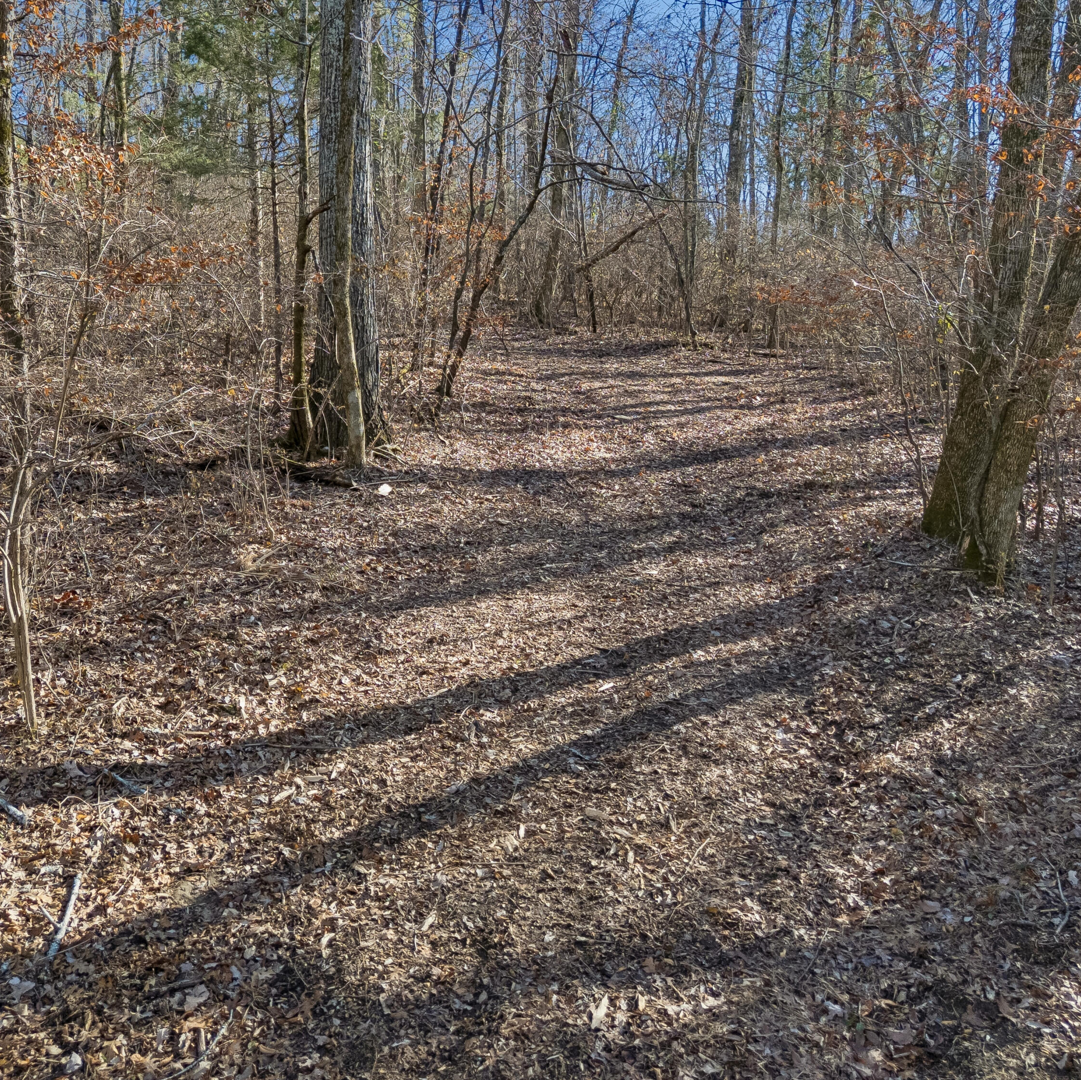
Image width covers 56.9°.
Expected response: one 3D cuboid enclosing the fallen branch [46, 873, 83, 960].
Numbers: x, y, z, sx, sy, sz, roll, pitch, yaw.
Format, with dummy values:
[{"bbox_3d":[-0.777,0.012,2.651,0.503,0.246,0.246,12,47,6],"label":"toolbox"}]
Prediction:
[{"bbox_3d":[-1.757,1.384,3.703,0.090,0.045,0.503,-4,17,-14],"label":"fallen branch"}]

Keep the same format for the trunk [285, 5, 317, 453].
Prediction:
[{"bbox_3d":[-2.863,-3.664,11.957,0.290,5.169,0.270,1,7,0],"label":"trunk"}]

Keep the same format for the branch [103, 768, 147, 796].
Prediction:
[{"bbox_3d":[-1.928,1.119,4.636,0.363,0.030,0.035,12,20,36],"label":"branch"}]

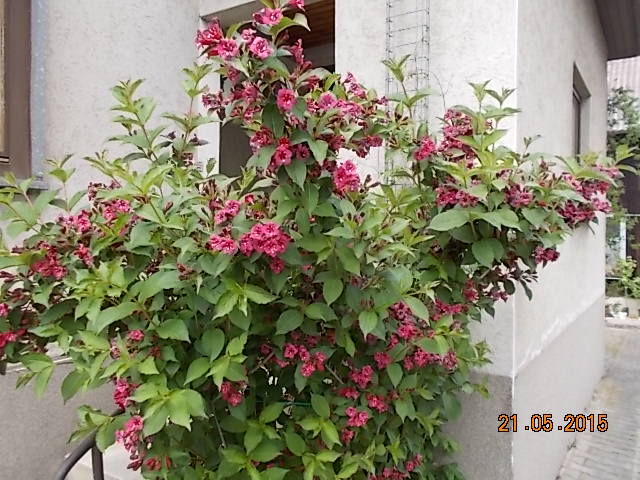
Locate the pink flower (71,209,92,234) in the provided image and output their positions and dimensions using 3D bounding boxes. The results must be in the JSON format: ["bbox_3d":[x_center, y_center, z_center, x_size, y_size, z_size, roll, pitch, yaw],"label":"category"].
[{"bbox_3d":[-0.623,-0.046,1.450,0.055,0.060,0.049,0,0,-17],"label":"pink flower"}]

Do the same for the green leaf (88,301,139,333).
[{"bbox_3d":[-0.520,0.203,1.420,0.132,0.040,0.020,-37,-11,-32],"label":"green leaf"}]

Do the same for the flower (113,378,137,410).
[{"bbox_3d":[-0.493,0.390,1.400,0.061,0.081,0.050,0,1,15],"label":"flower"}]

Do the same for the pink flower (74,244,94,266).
[{"bbox_3d":[-0.730,0.048,1.720,0.059,0.066,0.045,0,0,-23],"label":"pink flower"}]

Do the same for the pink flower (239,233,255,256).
[{"bbox_3d":[-0.176,0.011,1.330,0.036,0.055,0.040,0,0,6],"label":"pink flower"}]

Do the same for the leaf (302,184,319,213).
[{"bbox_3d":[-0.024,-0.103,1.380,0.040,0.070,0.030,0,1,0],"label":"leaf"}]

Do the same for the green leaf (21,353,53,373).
[{"bbox_3d":[-0.843,0.364,1.650,0.091,0.058,0.040,0,0,-27],"label":"green leaf"}]

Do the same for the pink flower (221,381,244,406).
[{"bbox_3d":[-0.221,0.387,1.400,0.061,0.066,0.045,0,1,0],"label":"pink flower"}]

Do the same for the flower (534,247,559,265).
[{"bbox_3d":[0.614,0.042,1.500,0.068,0.049,0.045,0,1,-20],"label":"flower"}]

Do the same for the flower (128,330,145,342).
[{"bbox_3d":[-0.463,0.244,1.400,0.038,0.029,0.033,0,0,-19],"label":"flower"}]

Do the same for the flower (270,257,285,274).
[{"bbox_3d":[-0.109,0.065,1.420,0.036,0.046,0.037,0,6,-4],"label":"flower"}]

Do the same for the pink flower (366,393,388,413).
[{"bbox_3d":[0.150,0.425,1.450,0.055,0.050,0.044,0,0,3],"label":"pink flower"}]

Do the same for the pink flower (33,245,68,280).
[{"bbox_3d":[-0.839,0.070,1.720,0.101,0.108,0.075,0,0,-26],"label":"pink flower"}]

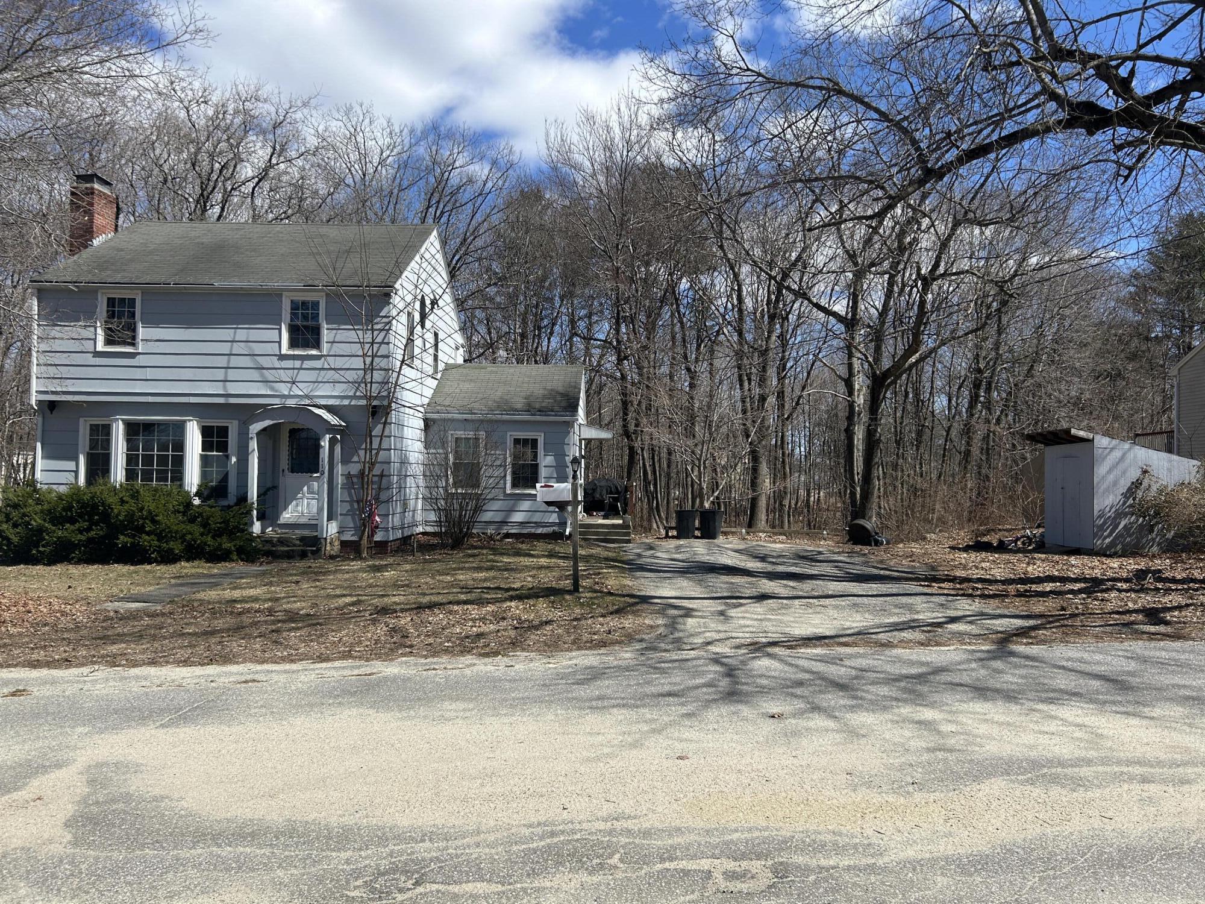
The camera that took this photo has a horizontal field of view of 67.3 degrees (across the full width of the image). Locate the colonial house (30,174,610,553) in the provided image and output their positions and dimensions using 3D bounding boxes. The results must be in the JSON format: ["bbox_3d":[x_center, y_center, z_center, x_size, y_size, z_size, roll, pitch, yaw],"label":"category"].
[{"bbox_3d":[-6.100,-1.992,22.304,11.250,8.250,8.850,1,-1,2],"label":"colonial house"}]

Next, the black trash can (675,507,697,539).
[{"bbox_3d":[2.225,1.908,24.108,0.550,0.785,0.600,1,-1,2],"label":"black trash can"}]

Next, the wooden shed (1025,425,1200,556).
[{"bbox_3d":[12.238,0.921,21.868,2.960,2.830,2.440,1,-1,2],"label":"wooden shed"}]

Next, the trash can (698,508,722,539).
[{"bbox_3d":[2.855,1.906,24.091,0.590,0.784,0.600,1,-1,2],"label":"trash can"}]

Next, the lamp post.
[{"bbox_3d":[-0.351,0.950,12.093,0.130,1.860,0.130,1,-1,2],"label":"lamp post"}]

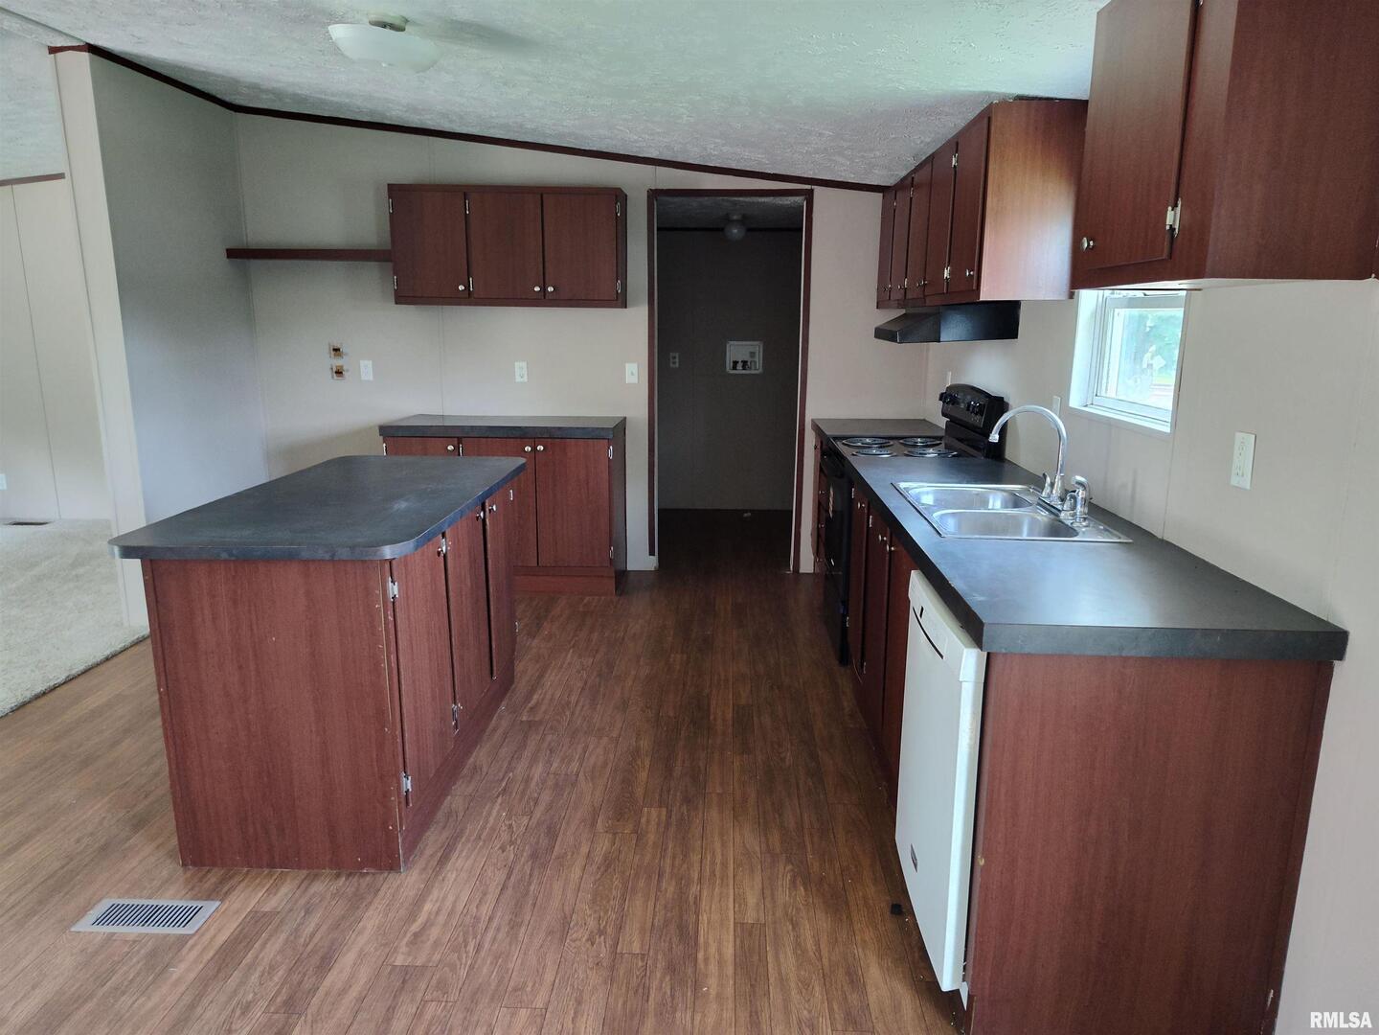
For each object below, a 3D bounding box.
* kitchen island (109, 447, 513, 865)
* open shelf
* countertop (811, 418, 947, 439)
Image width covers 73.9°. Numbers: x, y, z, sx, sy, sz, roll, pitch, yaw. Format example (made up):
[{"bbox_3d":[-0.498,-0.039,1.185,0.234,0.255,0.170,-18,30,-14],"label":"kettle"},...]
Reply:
[{"bbox_3d":[-1.085,0.351,3.159,0.798,0.897,1.575,1,12,2],"label":"kitchen island"},{"bbox_3d":[-2.043,-1.448,5.081,0.945,0.047,0.222,1,12,3],"label":"open shelf"},{"bbox_3d":[1.009,-0.454,4.841,0.642,0.046,0.822,1,12,3],"label":"countertop"}]

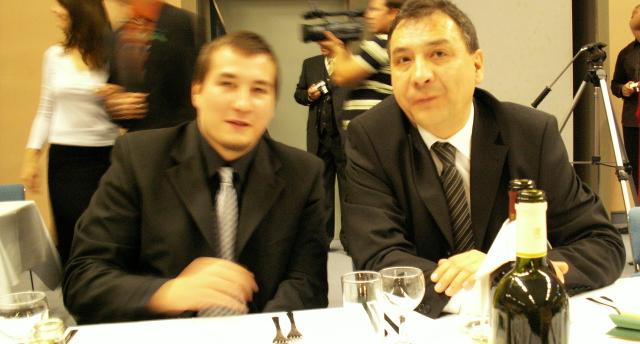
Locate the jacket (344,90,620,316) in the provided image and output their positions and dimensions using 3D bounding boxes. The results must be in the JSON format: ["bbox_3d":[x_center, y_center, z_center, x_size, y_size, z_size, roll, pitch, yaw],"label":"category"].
[{"bbox_3d":[0.335,0.122,1.350,0.620,0.620,0.480,-1,5,2],"label":"jacket"}]

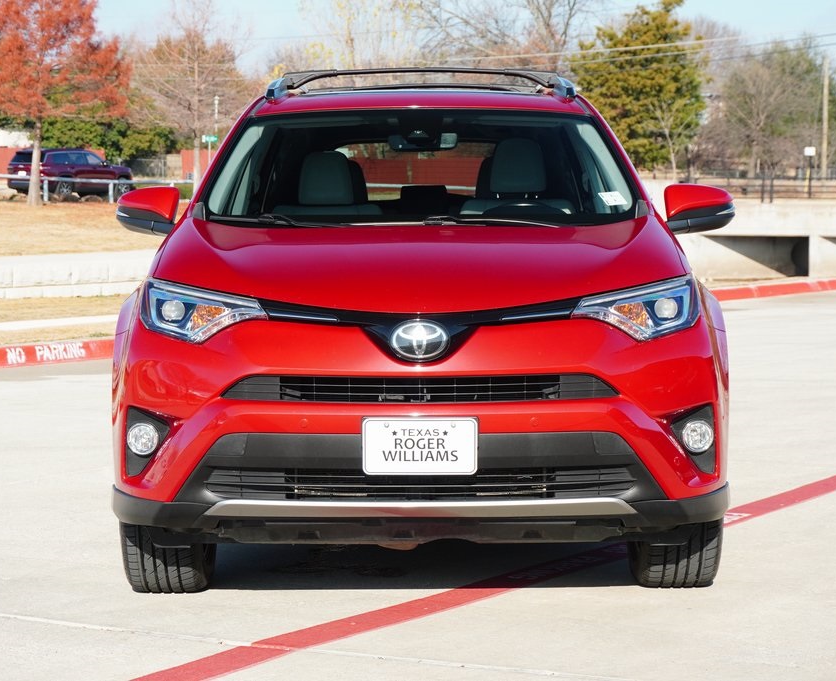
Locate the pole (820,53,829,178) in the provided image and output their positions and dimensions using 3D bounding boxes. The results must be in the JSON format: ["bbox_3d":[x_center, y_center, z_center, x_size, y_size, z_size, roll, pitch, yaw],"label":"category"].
[{"bbox_3d":[24.510,-13.436,125.000,0.300,7.591,0.300,0,3,0],"label":"pole"}]

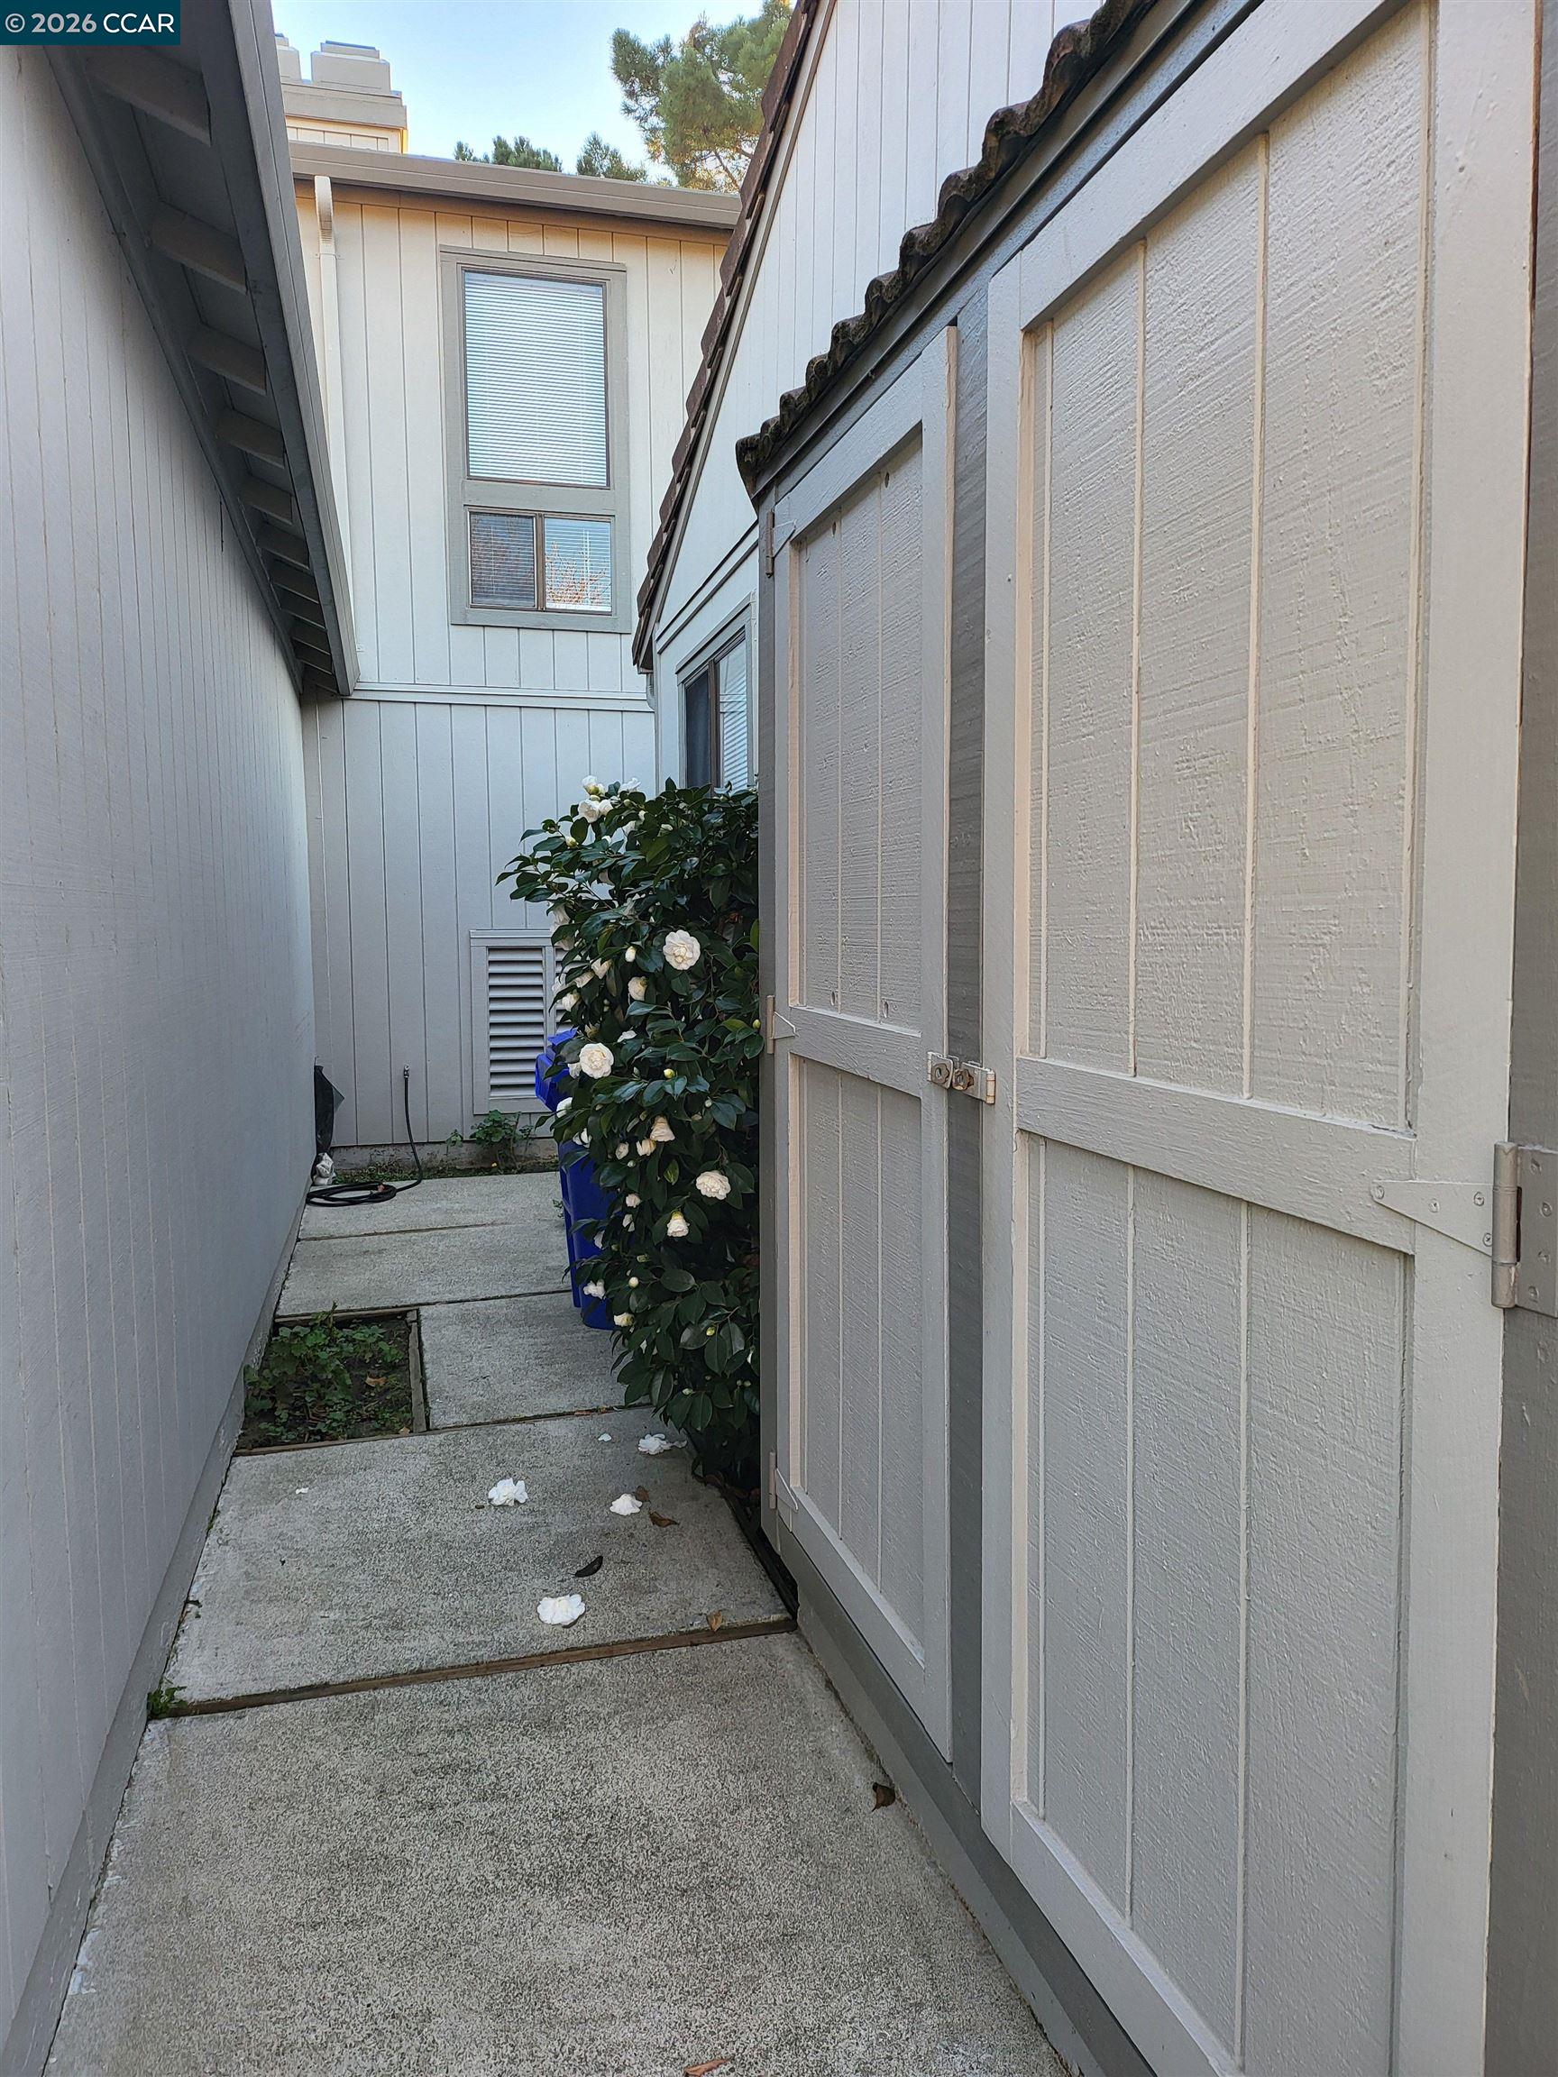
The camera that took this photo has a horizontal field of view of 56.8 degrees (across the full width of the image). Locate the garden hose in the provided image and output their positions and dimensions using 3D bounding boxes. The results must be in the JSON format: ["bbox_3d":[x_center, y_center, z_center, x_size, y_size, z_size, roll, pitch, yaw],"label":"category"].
[{"bbox_3d":[-2.240,0.509,7.771,0.585,0.570,1.190,-2,5,-15],"label":"garden hose"}]

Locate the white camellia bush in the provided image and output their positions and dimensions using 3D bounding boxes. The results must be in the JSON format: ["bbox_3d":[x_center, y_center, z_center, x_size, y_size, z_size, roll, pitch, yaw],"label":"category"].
[{"bbox_3d":[-0.156,0.231,3.664,0.980,1.750,1.200,-2,5,-15],"label":"white camellia bush"}]

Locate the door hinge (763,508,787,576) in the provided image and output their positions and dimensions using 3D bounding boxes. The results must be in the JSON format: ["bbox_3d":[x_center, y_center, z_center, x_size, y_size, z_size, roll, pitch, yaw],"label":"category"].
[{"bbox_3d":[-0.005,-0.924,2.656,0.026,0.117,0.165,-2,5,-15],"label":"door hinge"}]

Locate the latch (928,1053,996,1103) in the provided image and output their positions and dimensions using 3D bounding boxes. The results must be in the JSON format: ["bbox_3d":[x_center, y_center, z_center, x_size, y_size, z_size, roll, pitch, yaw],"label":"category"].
[{"bbox_3d":[0.230,0.048,1.856,0.030,0.041,0.185,-2,5,-15],"label":"latch"}]

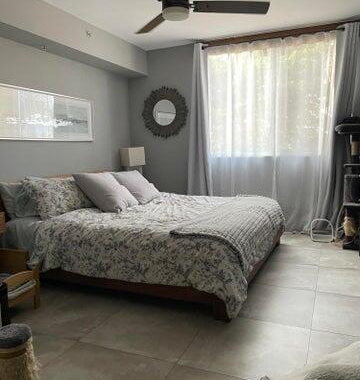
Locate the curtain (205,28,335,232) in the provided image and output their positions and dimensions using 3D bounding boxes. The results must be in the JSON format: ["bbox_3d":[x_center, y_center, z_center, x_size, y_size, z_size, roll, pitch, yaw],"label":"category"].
[{"bbox_3d":[1.083,-0.646,4.512,1.560,2.350,0.120,2,7,23],"label":"curtain"}]

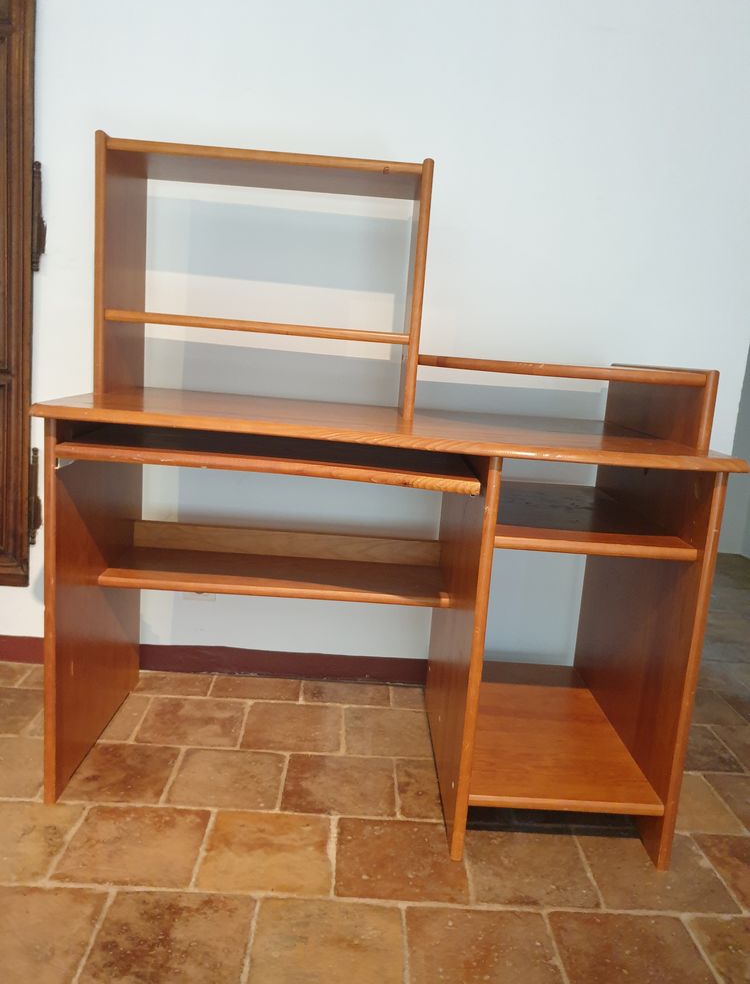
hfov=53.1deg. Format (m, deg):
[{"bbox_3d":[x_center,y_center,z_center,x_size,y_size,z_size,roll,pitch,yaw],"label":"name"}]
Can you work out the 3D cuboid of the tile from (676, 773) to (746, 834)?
[{"bbox_3d":[0.611,0.649,1.556,0.217,0.020,0.214,4,10,-1],"label":"tile"}]

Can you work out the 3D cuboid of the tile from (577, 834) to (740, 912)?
[{"bbox_3d":[0.495,0.688,1.351,0.225,0.020,0.210,4,10,-2],"label":"tile"}]

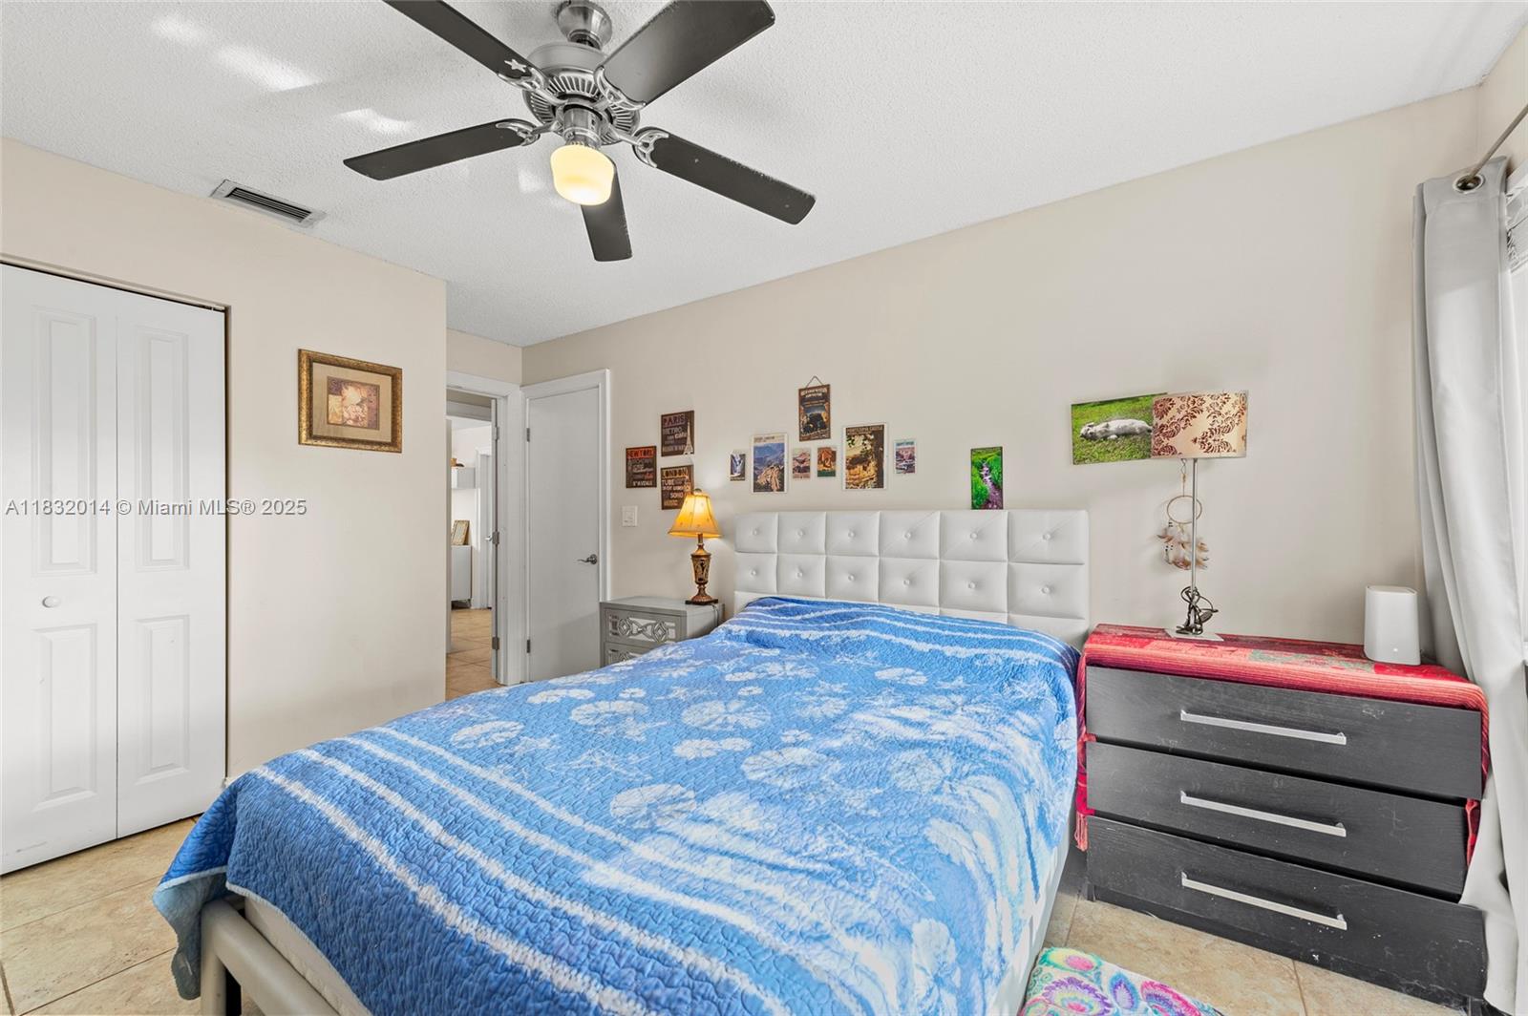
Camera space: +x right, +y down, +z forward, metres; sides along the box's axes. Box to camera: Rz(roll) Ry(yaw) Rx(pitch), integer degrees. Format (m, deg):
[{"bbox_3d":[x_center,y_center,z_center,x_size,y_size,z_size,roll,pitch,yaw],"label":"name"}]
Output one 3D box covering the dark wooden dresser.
[{"bbox_3d":[1.446,0.803,1.779,0.813,0.764,0.477,-1,-1,33],"label":"dark wooden dresser"}]

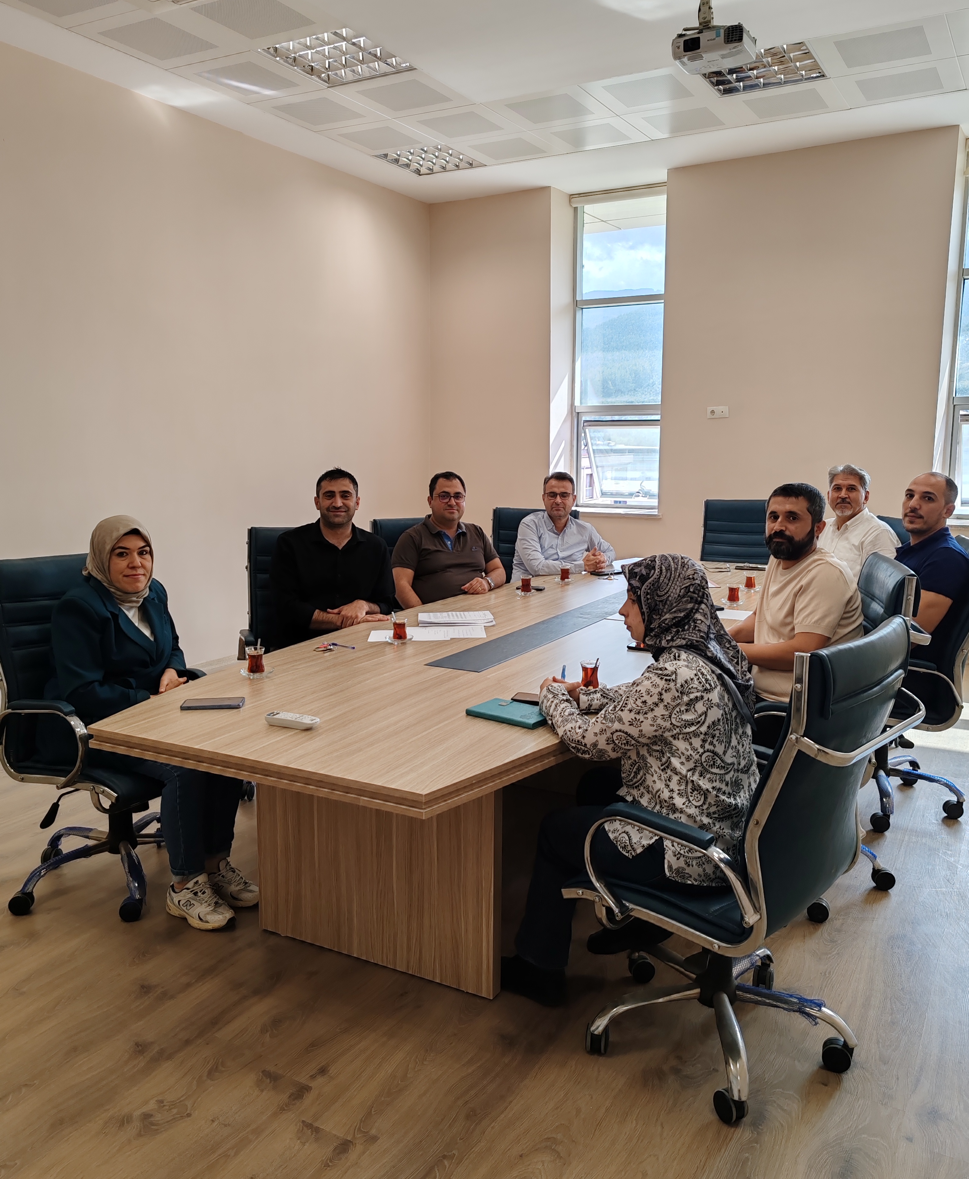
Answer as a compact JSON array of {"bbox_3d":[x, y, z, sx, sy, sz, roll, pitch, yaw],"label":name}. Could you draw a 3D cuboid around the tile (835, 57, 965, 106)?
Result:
[{"bbox_3d":[2.232,-2.713,5.412,0.590,0.020,0.590,5,10,29],"label":"tile"}]

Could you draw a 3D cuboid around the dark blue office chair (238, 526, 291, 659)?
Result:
[{"bbox_3d":[-0.770,0.301,4.406,0.630,1.110,0.680,-2,9,-16],"label":"dark blue office chair"}]

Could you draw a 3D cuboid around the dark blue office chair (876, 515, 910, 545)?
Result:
[{"bbox_3d":[1.770,0.199,4.991,0.700,1.080,0.620,0,9,-3],"label":"dark blue office chair"}]

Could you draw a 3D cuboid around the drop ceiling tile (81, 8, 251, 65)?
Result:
[{"bbox_3d":[-1.543,-2.618,4.795,0.590,0.020,0.590,5,10,29],"label":"drop ceiling tile"}]

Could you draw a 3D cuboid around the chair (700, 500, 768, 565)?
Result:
[{"bbox_3d":[1.521,0.026,6.104,0.620,1.080,0.700,4,10,22],"label":"chair"}]

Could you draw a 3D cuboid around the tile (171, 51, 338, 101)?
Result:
[{"bbox_3d":[-1.248,-2.703,5.320,0.600,0.030,0.600,5,10,29],"label":"tile"}]

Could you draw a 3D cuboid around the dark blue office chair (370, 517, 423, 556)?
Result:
[{"bbox_3d":[-0.203,0.210,4.917,0.620,1.080,0.700,-4,10,-24],"label":"dark blue office chair"}]

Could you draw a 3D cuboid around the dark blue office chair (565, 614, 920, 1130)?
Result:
[{"bbox_3d":[0.597,0.597,2.422,0.720,1.080,0.630,7,11,36],"label":"dark blue office chair"}]

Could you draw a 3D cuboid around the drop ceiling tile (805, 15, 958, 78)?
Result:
[{"bbox_3d":[1.943,-2.633,4.891,0.600,0.030,0.600,5,10,29],"label":"drop ceiling tile"}]

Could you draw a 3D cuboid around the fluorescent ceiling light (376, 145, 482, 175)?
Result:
[{"bbox_3d":[-0.363,-2.962,6.853,0.600,0.080,0.600,5,10,29],"label":"fluorescent ceiling light"}]

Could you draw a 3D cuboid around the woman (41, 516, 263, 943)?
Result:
[{"bbox_3d":[-1.068,0.393,3.308,0.740,1.260,0.500,6,10,34],"label":"woman"}]

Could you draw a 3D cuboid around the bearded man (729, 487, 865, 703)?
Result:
[{"bbox_3d":[0.900,0.331,3.350,0.800,1.320,0.550,-1,9,-3],"label":"bearded man"}]

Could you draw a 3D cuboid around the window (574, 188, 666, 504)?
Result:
[{"bbox_3d":[1.090,-1.841,7.904,0.870,2.400,0.120,5,10,29],"label":"window"}]

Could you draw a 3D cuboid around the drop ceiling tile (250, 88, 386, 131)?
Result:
[{"bbox_3d":[-0.959,-2.790,5.861,0.600,0.030,0.600,5,10,29],"label":"drop ceiling tile"}]

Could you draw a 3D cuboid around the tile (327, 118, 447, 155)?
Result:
[{"bbox_3d":[-0.664,-2.868,6.377,0.600,0.030,0.600,5,10,29],"label":"tile"}]

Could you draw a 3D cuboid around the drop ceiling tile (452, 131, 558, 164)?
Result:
[{"bbox_3d":[0.153,-2.902,6.601,0.600,0.030,0.600,5,10,29],"label":"drop ceiling tile"}]

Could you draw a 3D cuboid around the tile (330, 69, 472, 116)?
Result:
[{"bbox_3d":[-0.440,-2.737,5.548,0.600,0.030,0.600,5,10,29],"label":"tile"}]

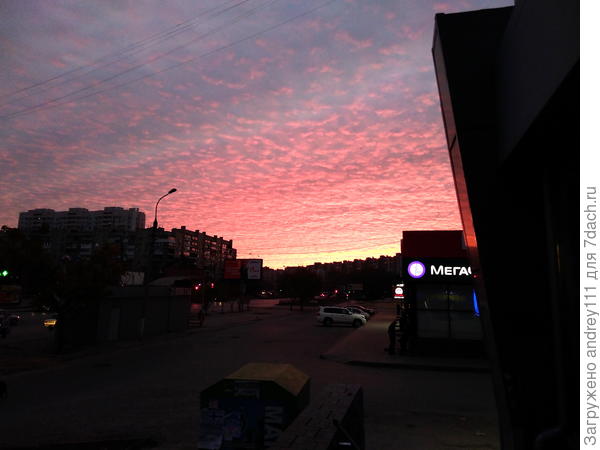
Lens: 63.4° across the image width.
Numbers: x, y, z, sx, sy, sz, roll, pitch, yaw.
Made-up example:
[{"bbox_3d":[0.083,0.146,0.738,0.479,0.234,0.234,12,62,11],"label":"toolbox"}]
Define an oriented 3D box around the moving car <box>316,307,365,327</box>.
[{"bbox_3d":[4.022,8.882,46.700,4.780,1.870,1.930,-1,-8,13],"label":"moving car"}]

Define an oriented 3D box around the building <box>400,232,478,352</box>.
[{"bbox_3d":[8.271,3.863,26.944,4.800,6.200,5.000,-1,-8,11],"label":"building"}]

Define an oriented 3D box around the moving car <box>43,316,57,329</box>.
[{"bbox_3d":[-21.930,8.550,43.000,1.750,1.470,4.300,2,-8,-14],"label":"moving car"}]

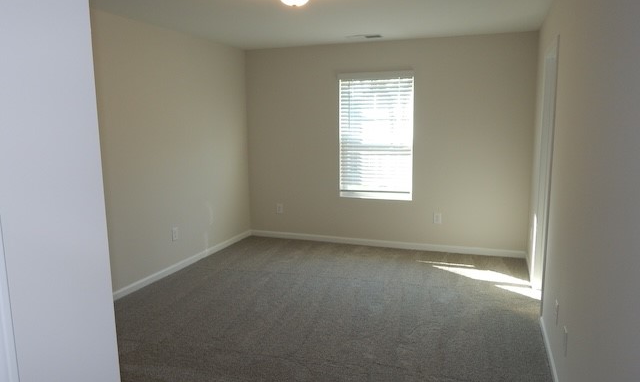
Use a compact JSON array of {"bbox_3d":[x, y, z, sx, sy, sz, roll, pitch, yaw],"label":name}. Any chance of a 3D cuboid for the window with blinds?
[{"bbox_3d":[0.667,-0.642,5.533,0.905,1.485,0.090,3,9,20],"label":"window with blinds"}]

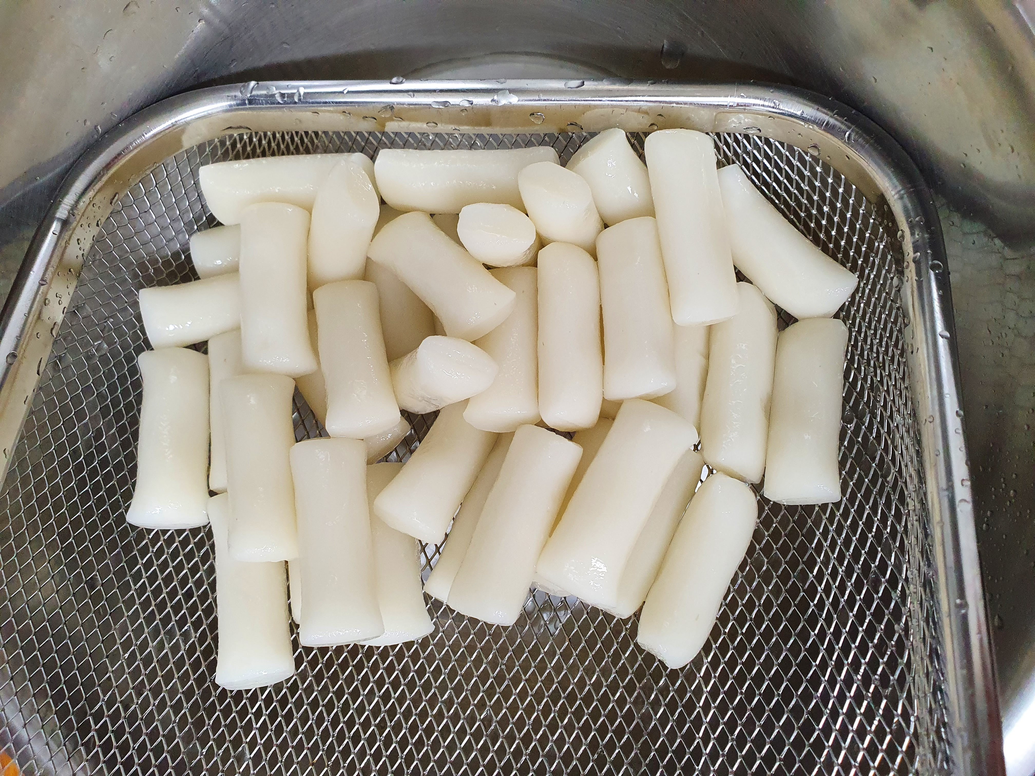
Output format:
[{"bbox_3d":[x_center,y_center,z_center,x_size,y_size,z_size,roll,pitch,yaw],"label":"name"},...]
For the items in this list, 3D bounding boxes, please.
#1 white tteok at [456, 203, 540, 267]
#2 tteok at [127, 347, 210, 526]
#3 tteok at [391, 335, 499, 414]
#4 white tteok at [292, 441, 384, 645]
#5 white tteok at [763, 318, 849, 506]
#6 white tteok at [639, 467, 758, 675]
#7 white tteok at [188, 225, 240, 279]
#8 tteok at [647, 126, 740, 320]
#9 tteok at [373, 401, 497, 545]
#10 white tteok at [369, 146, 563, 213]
[{"bbox_3d":[-0.004,-0.044,0.238,0.024,0.052,0.021,0,95,4],"label":"white tteok"},{"bbox_3d":[-0.114,0.017,0.257,0.023,0.023,0.056,-7,72,2],"label":"tteok"},{"bbox_3d":[-0.030,-0.002,0.228,0.021,0.049,0.023,20,68,-36],"label":"tteok"},{"bbox_3d":[-0.049,0.040,0.209,0.021,0.020,0.052,-12,59,-2],"label":"white tteok"},{"bbox_3d":[0.091,0.007,0.243,0.022,0.022,0.054,8,72,8],"label":"white tteok"},{"bbox_3d":[0.054,0.053,0.231,0.019,0.019,0.056,21,73,12],"label":"white tteok"},{"bbox_3d":[-0.080,-0.046,0.262,0.057,0.021,0.023,-6,72,0],"label":"white tteok"},{"bbox_3d":[0.053,-0.049,0.239,0.021,0.021,0.057,-4,72,4],"label":"tteok"},{"bbox_3d":[-0.018,0.017,0.232,0.023,0.021,0.053,27,64,10],"label":"tteok"},{"bbox_3d":[-0.017,-0.069,0.258,0.059,0.019,0.019,-2,70,2],"label":"white tteok"}]

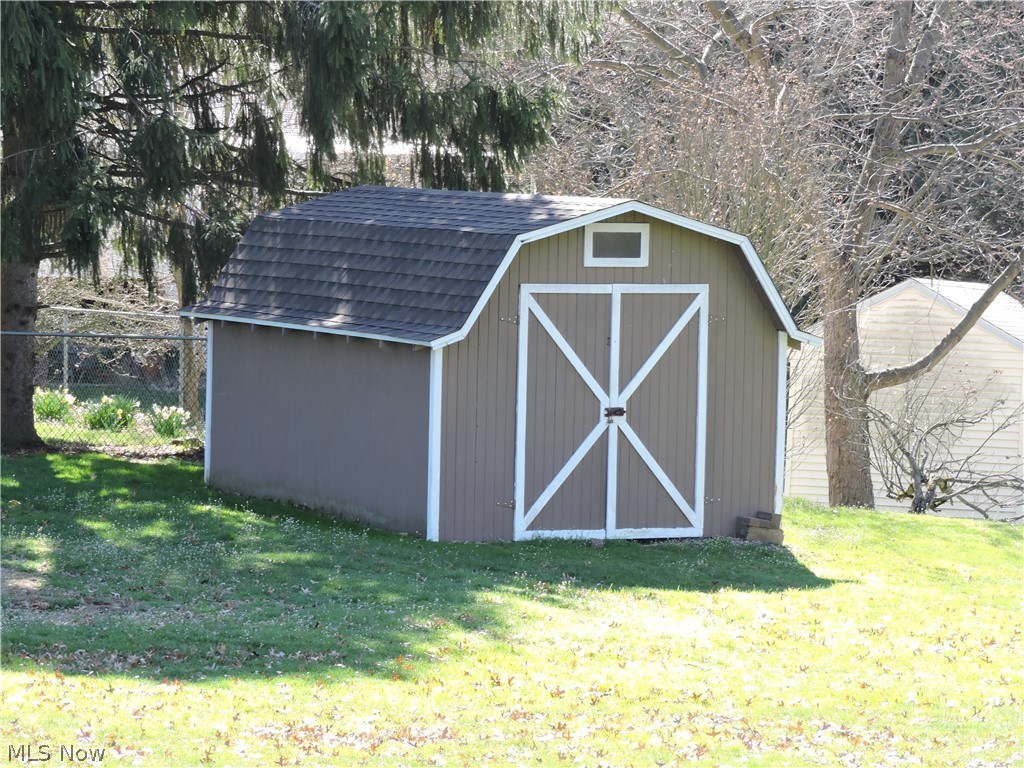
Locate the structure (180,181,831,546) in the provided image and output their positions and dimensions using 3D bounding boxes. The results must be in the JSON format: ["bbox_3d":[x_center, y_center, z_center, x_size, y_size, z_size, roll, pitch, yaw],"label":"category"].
[{"bbox_3d":[-0.184,-0.243,44.623,3.520,2.739,5.085,0,3,-26],"label":"structure"}]

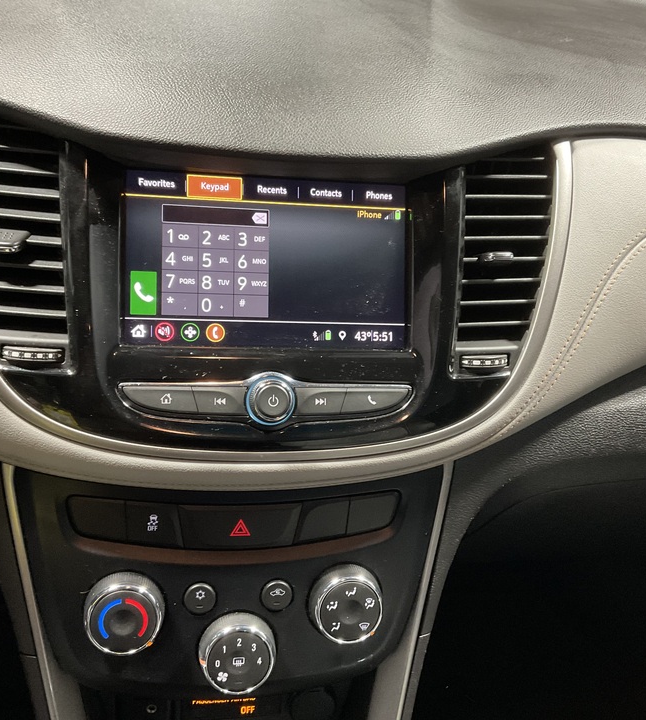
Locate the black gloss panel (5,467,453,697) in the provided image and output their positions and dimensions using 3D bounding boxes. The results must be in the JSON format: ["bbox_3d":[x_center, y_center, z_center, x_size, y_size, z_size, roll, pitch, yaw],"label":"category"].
[{"bbox_3d":[-0.056,0.147,0.552,0.295,0.147,0.055,1,3,-12],"label":"black gloss panel"}]

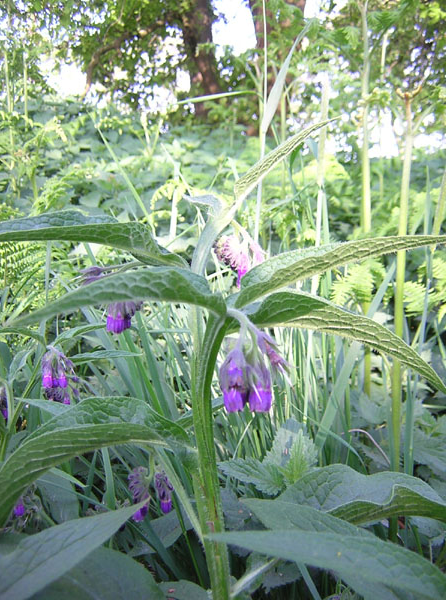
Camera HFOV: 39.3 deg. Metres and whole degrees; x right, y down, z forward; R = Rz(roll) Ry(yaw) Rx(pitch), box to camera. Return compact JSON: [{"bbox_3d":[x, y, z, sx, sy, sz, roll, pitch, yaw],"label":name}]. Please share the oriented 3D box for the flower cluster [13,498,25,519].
[{"bbox_3d":[-0.197,0.200,0.600,0.013,0.022,0.013,0,9,0],"label":"flower cluster"}]

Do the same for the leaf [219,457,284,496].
[{"bbox_3d":[0.026,0.164,0.580,0.066,0.017,0.038,16,31,-8],"label":"leaf"}]

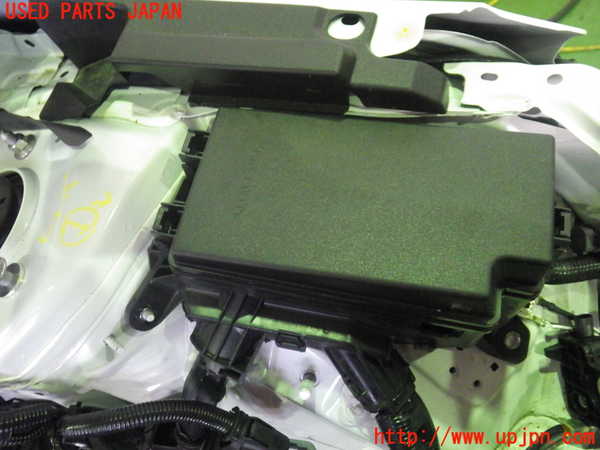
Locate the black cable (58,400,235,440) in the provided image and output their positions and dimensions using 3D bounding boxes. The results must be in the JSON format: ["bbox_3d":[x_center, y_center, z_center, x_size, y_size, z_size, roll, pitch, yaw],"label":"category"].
[{"bbox_3d":[-0.141,0.181,0.501,0.168,0.025,0.033,-3,66,6],"label":"black cable"}]

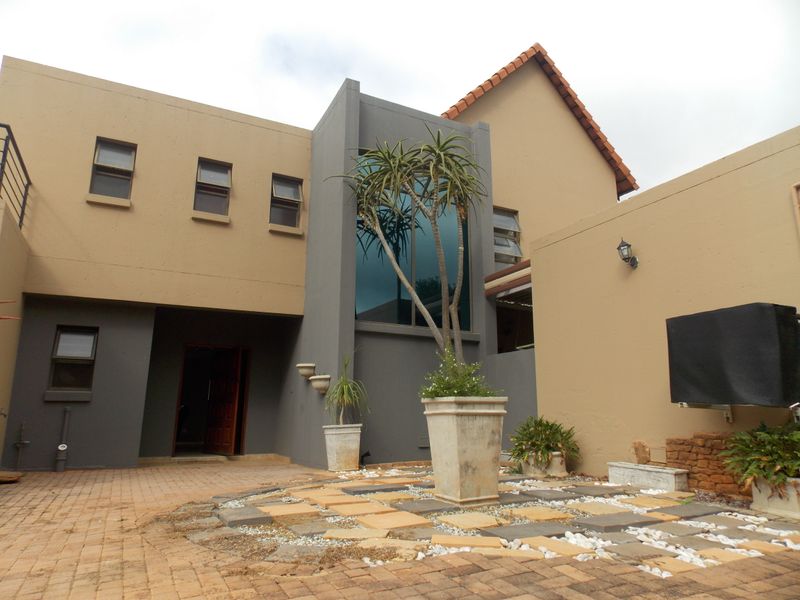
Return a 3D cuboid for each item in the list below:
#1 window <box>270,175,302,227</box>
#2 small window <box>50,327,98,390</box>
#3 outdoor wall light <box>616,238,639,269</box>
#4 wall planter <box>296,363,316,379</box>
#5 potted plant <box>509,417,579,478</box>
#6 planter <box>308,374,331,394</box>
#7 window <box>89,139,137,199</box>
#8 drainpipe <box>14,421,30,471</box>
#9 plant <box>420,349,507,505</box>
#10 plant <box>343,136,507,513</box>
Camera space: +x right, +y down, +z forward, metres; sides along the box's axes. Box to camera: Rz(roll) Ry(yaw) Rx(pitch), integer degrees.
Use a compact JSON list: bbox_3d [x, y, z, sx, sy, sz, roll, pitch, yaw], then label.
[{"bbox_3d":[-2.195,-1.904,10.280,0.593,1.026,0.160,6,-14,-26],"label":"window"},{"bbox_3d":[-5.486,0.983,8.969,0.596,1.074,0.120,6,-14,-25],"label":"small window"},{"bbox_3d":[2.925,-0.603,6.824,0.279,0.403,0.174,6,-14,-25],"label":"outdoor wall light"},{"bbox_3d":[-1.700,1.278,9.362,0.250,0.270,0.480,6,-13,-26],"label":"wall planter"},{"bbox_3d":[2.029,2.048,7.536,0.880,0.800,0.880,0,-12,0],"label":"potted plant"},{"bbox_3d":[-1.310,1.374,8.591,0.250,0.324,0.400,6,-14,-25],"label":"planter"},{"bbox_3d":[-4.838,-2.217,9.003,0.597,1.024,0.160,6,-14,-26],"label":"window"},{"bbox_3d":[-5.936,2.283,8.324,0.150,0.741,0.120,6,-14,-25],"label":"drainpipe"},{"bbox_3d":[0.613,1.179,5.098,0.612,1.412,0.612,6,-14,-25],"label":"plant"},{"bbox_3d":[0.278,0.001,5.390,1.344,3.835,1.246,6,-14,-25],"label":"plant"}]

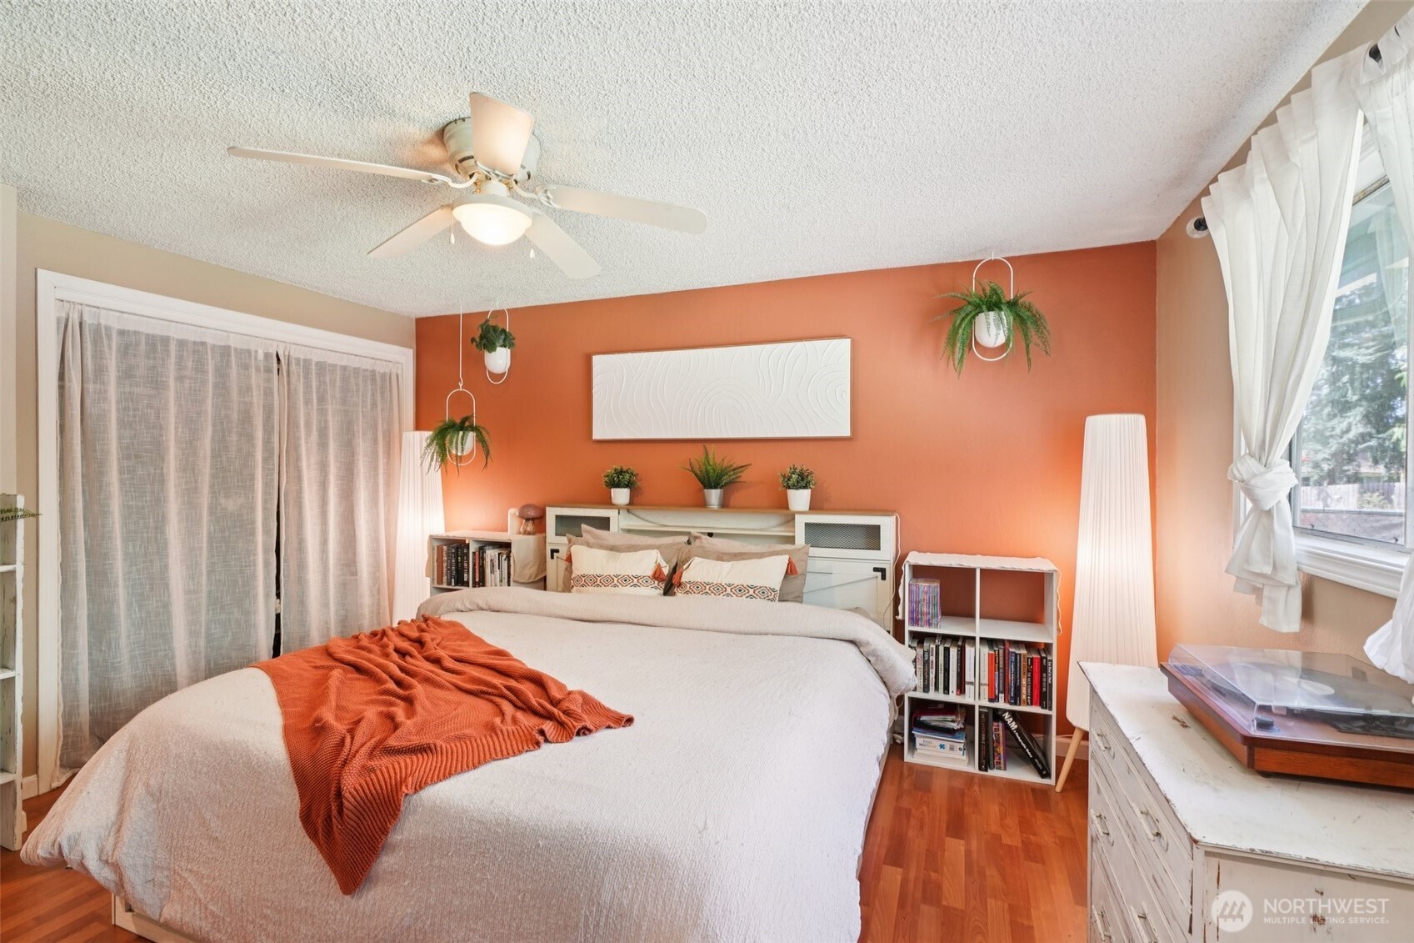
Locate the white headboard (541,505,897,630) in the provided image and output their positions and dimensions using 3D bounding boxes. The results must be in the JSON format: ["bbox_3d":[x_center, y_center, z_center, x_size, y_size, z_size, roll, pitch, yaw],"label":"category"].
[{"bbox_3d":[-0.009,0.780,3.528,2.030,1.125,0.220,0,1,21],"label":"white headboard"}]

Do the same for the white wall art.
[{"bbox_3d":[0.030,-0.453,3.609,1.580,0.526,0.040,0,1,22],"label":"white wall art"}]

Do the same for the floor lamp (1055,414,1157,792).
[{"bbox_3d":[1.709,0.557,2.656,0.390,1.600,0.390,0,1,21],"label":"floor lamp"}]

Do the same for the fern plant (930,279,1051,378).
[{"bbox_3d":[1.317,-0.666,2.928,0.507,0.447,0.389,0,1,22],"label":"fern plant"}]

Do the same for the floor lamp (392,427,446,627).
[{"bbox_3d":[-1.806,0.532,3.978,0.390,1.600,0.390,0,1,21],"label":"floor lamp"}]

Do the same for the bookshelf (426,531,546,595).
[{"bbox_3d":[-1.371,0.873,3.915,0.623,0.932,0.304,0,1,22],"label":"bookshelf"}]

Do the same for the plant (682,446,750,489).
[{"bbox_3d":[0.045,-0.021,3.445,0.375,0.236,0.329,0,1,22],"label":"plant"}]

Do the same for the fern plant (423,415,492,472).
[{"bbox_3d":[-1.562,-0.187,3.985,0.380,0.340,0.360,0,1,21],"label":"fern plant"}]

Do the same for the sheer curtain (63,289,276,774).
[{"bbox_3d":[-2.598,0.292,3.136,0.090,2.030,0.970,0,1,21],"label":"sheer curtain"}]

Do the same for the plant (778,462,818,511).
[{"bbox_3d":[0.471,0.086,3.277,0.199,0.254,0.195,0,1,22],"label":"plant"}]

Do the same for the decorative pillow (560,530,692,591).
[{"bbox_3d":[-0.447,0.512,3.397,0.708,0.419,0.179,0,-21,22],"label":"decorative pillow"}]

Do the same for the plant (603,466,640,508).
[{"bbox_3d":[-0.507,0.082,3.717,0.205,0.240,0.205,0,1,0],"label":"plant"}]

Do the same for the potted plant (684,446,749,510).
[{"bbox_3d":[0.045,0.033,3.446,0.375,0.345,0.329,0,1,22],"label":"potted plant"}]

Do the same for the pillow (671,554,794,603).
[{"bbox_3d":[0.112,0.528,2.964,0.510,0.310,0.140,0,-21,21],"label":"pillow"}]

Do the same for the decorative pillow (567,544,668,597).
[{"bbox_3d":[-0.456,0.524,3.185,0.510,0.310,0.140,0,-21,21],"label":"decorative pillow"}]

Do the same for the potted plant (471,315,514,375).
[{"bbox_3d":[-1.366,-0.816,4.019,0.246,0.390,0.209,0,1,22],"label":"potted plant"}]

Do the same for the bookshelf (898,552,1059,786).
[{"bbox_3d":[1.271,0.890,2.957,0.620,0.925,0.310,0,1,21],"label":"bookshelf"}]

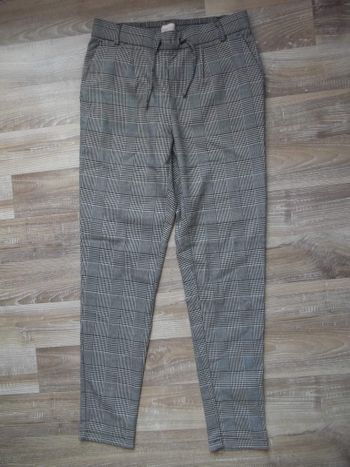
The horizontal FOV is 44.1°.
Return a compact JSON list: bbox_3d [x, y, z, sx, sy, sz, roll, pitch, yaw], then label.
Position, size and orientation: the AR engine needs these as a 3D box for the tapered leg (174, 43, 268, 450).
[{"bbox_3d":[0.096,0.015,0.956,0.220,0.035,0.923,0,89,6],"label":"tapered leg"}]

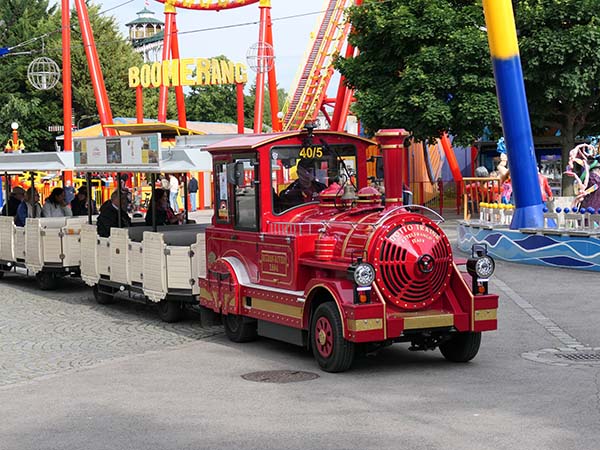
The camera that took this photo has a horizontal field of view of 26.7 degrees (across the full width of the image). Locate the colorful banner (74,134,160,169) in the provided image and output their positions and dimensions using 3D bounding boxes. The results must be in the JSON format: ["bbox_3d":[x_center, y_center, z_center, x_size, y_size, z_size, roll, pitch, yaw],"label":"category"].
[{"bbox_3d":[-2.522,-0.994,17.228,0.060,0.417,3.655,-2,3,-27],"label":"colorful banner"}]

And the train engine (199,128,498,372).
[{"bbox_3d":[0.330,0.135,12.827,1.550,2.262,3.720,-2,3,-26],"label":"train engine"}]

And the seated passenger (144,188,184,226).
[{"bbox_3d":[-1.922,0.069,17.959,0.500,1.150,0.750,-2,3,-27],"label":"seated passenger"}]

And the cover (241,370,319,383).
[{"bbox_3d":[-0.173,1.357,11.207,0.702,0.040,0.702,-1,2,0],"label":"cover"}]

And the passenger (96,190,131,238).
[{"bbox_3d":[-2.547,0.082,17.867,0.520,1.200,0.800,-2,3,-27],"label":"passenger"}]

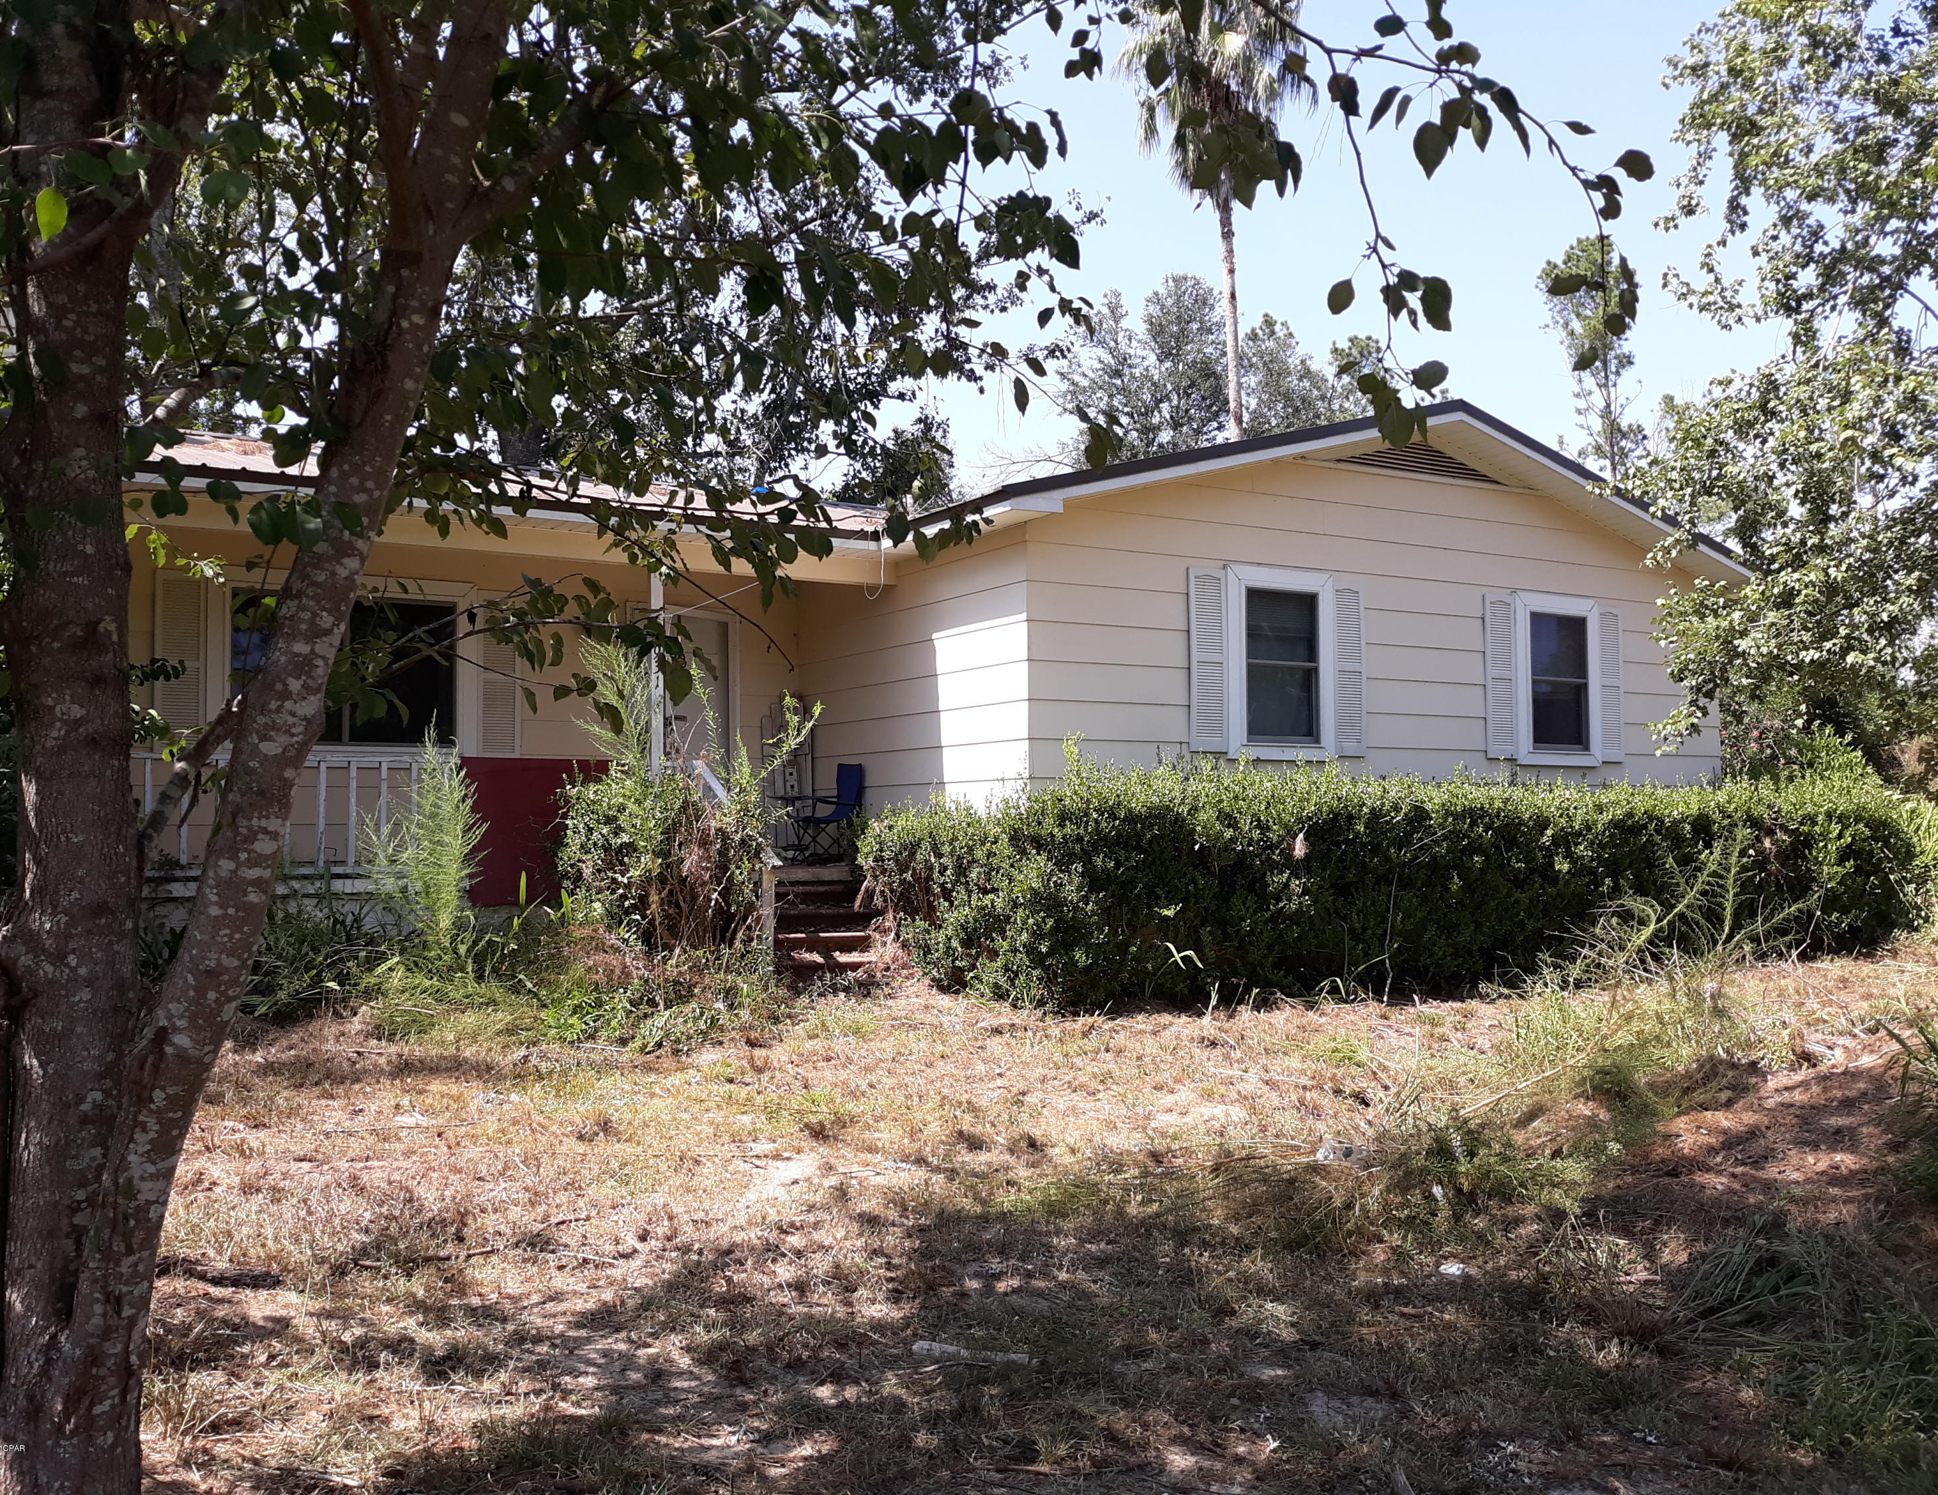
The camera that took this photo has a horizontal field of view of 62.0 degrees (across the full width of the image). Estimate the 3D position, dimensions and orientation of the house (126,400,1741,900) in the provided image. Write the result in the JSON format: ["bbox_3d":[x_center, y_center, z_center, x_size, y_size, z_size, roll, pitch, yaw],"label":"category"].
[{"bbox_3d":[-1.080,-0.555,15.950,14.100,4.150,10.500,1,-3,-31],"label":"house"}]

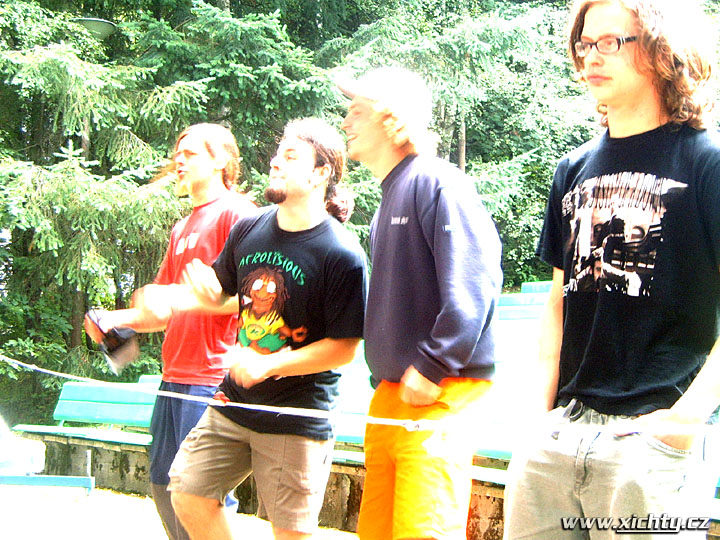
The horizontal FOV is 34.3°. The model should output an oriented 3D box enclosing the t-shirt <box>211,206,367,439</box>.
[{"bbox_3d":[-0.215,0.158,3.500,0.520,0.690,0.340,0,-8,37],"label":"t-shirt"}]

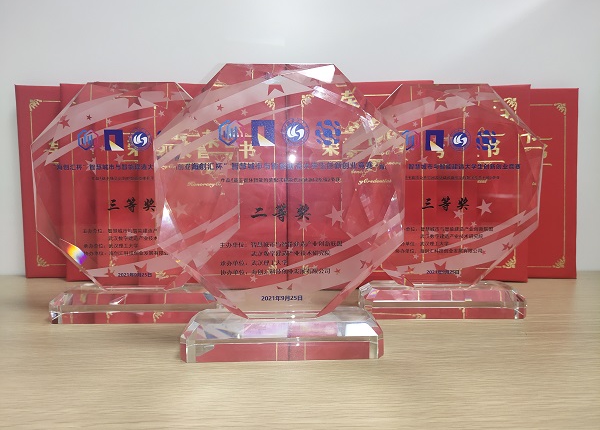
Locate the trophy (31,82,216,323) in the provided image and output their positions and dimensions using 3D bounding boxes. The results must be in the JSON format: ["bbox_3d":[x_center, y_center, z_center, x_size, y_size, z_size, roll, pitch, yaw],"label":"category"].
[{"bbox_3d":[-0.152,-0.011,0.428,0.188,0.219,0.052,0,6,0],"label":"trophy"}]

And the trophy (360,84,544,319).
[{"bbox_3d":[0.136,-0.013,0.437,0.188,0.219,0.052,0,6,-1],"label":"trophy"}]

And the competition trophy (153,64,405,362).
[{"bbox_3d":[-0.014,-0.003,0.350,0.188,0.219,0.052,0,6,-3],"label":"competition trophy"}]

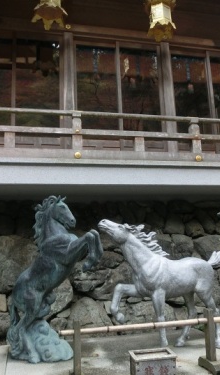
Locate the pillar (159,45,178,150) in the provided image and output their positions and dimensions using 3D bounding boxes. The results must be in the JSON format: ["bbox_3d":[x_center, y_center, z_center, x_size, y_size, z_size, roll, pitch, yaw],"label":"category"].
[{"bbox_3d":[1.111,-1.652,6.681,0.180,2.387,0.180,0,-11,-13],"label":"pillar"}]

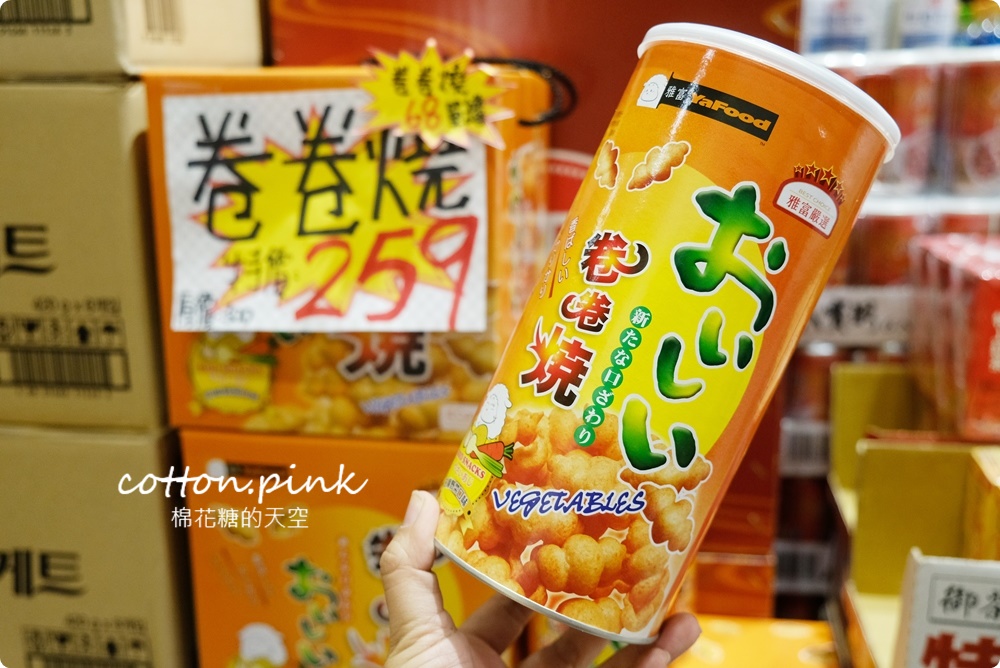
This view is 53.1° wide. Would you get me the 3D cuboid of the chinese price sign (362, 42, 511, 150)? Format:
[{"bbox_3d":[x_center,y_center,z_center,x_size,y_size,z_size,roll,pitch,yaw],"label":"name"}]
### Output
[{"bbox_3d":[-0.037,-0.140,0.588,0.094,0.066,0.005,2,13,9],"label":"chinese price sign"}]

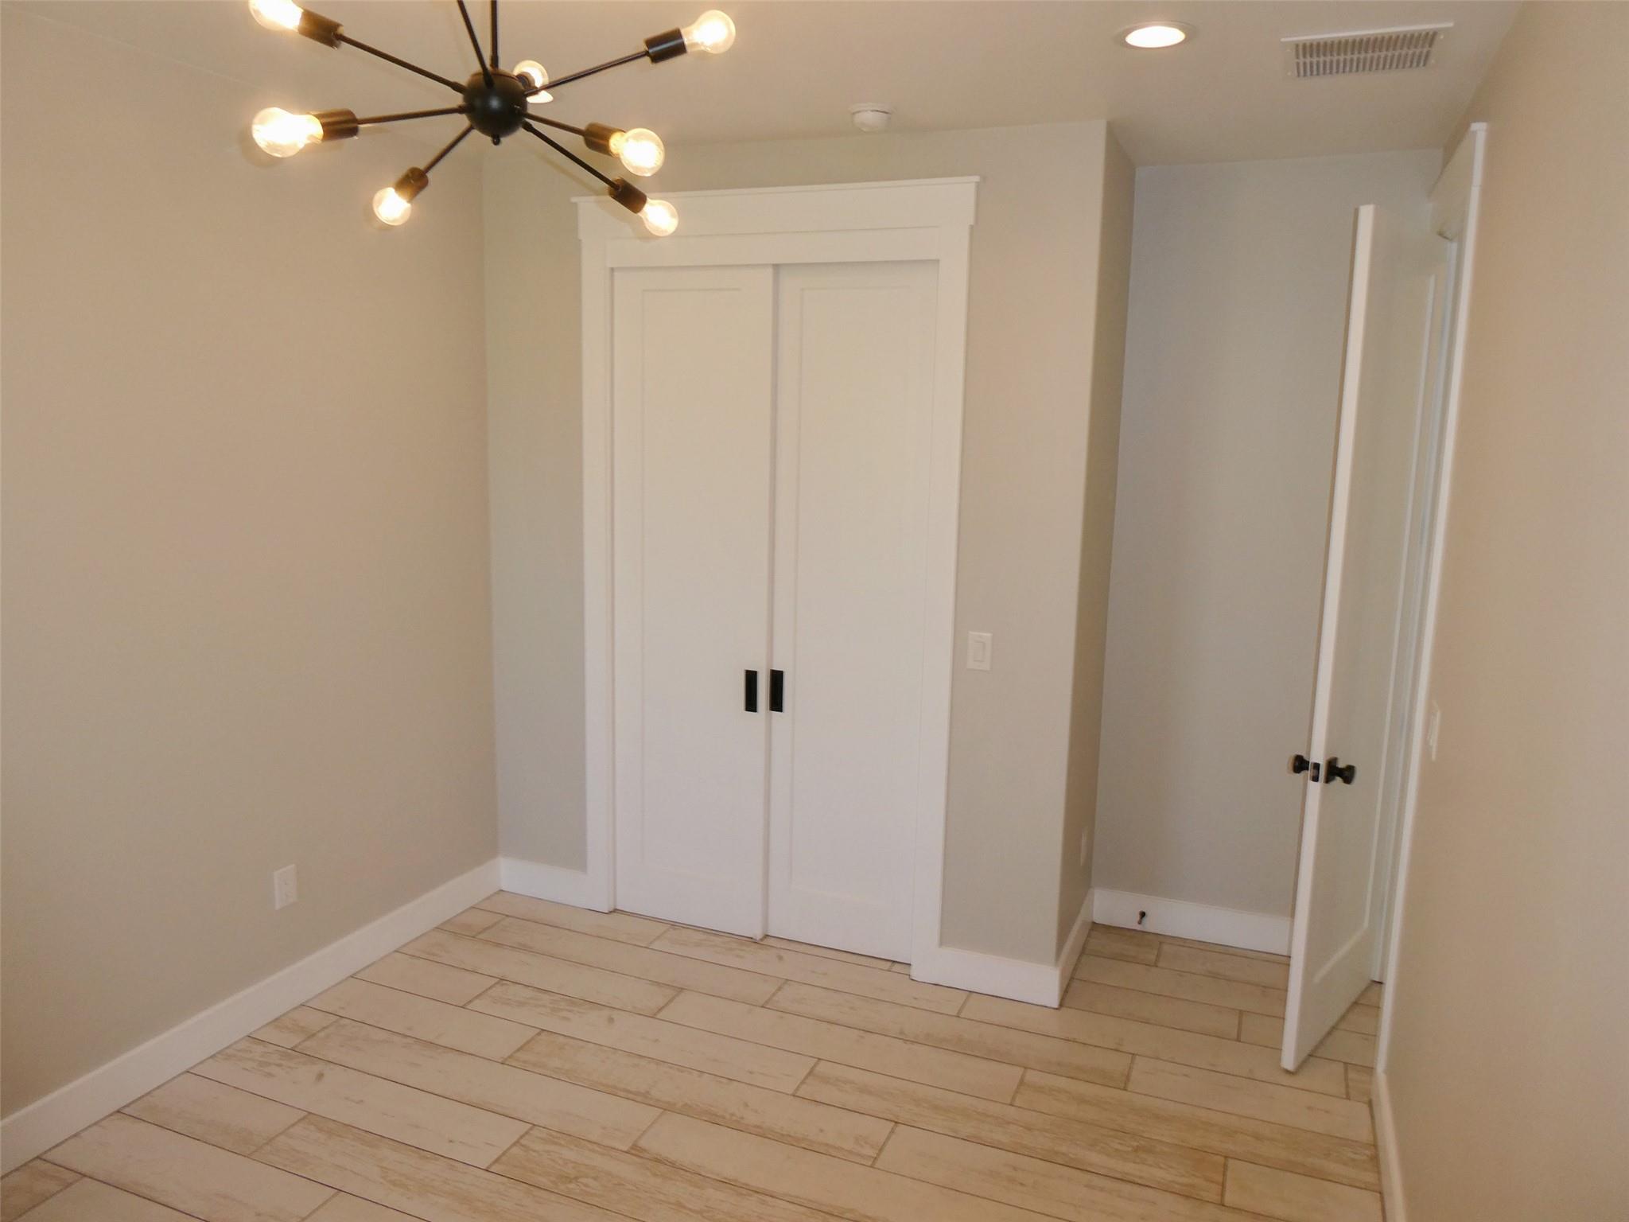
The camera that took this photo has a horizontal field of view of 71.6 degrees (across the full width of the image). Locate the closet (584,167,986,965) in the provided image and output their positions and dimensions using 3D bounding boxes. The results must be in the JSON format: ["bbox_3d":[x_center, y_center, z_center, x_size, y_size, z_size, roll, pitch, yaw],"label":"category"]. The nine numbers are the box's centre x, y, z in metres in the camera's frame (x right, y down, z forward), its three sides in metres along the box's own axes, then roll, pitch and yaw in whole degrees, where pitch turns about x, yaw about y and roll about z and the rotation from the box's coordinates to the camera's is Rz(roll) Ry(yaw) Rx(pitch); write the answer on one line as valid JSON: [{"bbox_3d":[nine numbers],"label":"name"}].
[{"bbox_3d":[-0.143,-0.106,4.023,1.427,2.617,0.300,5,10,22],"label":"closet"}]

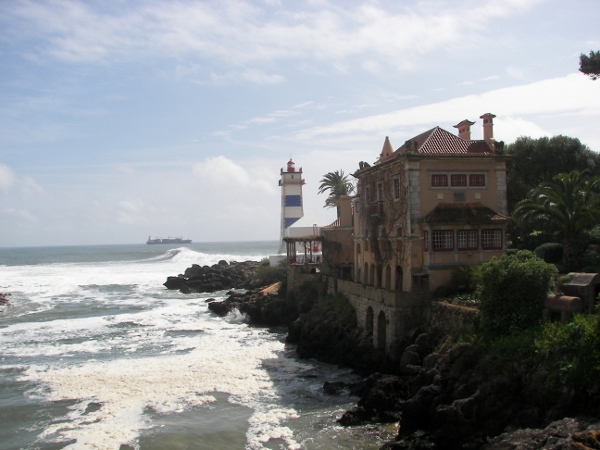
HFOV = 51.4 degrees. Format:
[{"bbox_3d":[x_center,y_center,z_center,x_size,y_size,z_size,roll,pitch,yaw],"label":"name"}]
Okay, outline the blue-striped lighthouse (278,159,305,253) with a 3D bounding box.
[{"bbox_3d":[-1.575,-3.821,131.000,5.400,20.200,5.400,-1,-1,-7],"label":"blue-striped lighthouse"}]

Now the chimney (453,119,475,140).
[{"bbox_3d":[15.524,-9.022,59.137,1.500,2.000,1.500,-2,-2,38],"label":"chimney"}]

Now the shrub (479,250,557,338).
[{"bbox_3d":[14.291,4.567,41.000,4.900,5.500,4.600,-2,-1,19],"label":"shrub"}]

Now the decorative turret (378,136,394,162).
[{"bbox_3d":[8.581,-7.562,61.686,1.300,2.350,1.300,-1,-1,-15],"label":"decorative turret"}]

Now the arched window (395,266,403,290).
[{"bbox_3d":[8.665,4.668,54.340,0.300,2.200,1.200,-1,-1,-15],"label":"arched window"}]

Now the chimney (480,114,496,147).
[{"bbox_3d":[17.556,-8.895,58.118,1.050,3.000,1.050,0,-2,-38],"label":"chimney"}]

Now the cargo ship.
[{"bbox_3d":[-564.663,67.067,2700.000,198.000,32.000,28.000,-1,-1,0],"label":"cargo ship"}]

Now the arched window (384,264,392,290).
[{"bbox_3d":[8.063,4.796,56.784,0.300,2.250,1.200,-1,-1,-15],"label":"arched window"}]

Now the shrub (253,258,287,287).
[{"bbox_3d":[-5.034,7.841,103.000,5.600,4.600,5.000,-1,-1,0],"label":"shrub"}]

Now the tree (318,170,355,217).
[{"bbox_3d":[5.210,-1.861,86.000,5.900,11.400,5.900,-1,-1,0],"label":"tree"}]

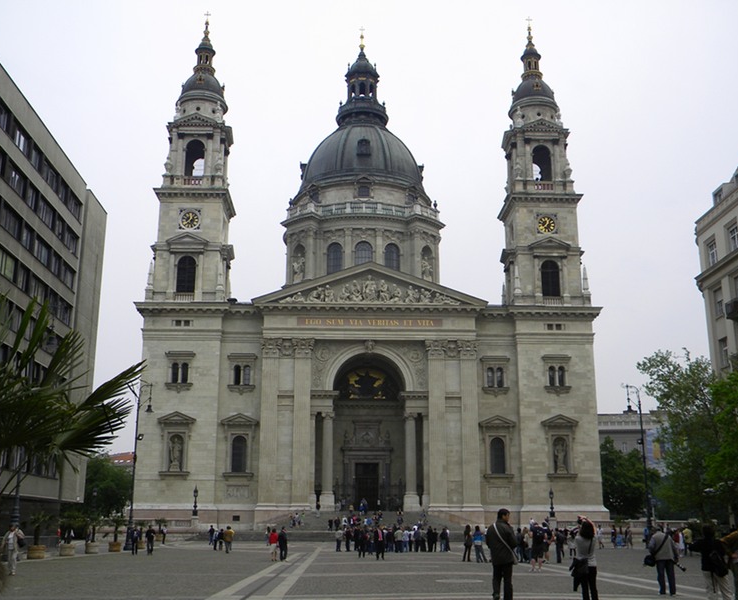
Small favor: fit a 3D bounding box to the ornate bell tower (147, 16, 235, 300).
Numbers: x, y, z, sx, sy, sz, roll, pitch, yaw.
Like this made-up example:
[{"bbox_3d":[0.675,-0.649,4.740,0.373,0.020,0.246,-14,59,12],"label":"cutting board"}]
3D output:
[{"bbox_3d":[-22.848,-19.666,112.490,9.698,44.100,9.698,1,-16,-2],"label":"ornate bell tower"}]

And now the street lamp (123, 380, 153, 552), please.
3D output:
[{"bbox_3d":[-15.073,10.703,54.649,1.240,11.020,0.750,1,-15,-2],"label":"street lamp"}]

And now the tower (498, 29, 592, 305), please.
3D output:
[{"bbox_3d":[23.078,-19.160,114.528,9.900,44.200,9.900,1,-15,-2],"label":"tower"}]

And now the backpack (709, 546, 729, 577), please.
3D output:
[{"bbox_3d":[7.077,5.290,16.800,0.360,0.520,0.250,-1,-16,-20],"label":"backpack"}]

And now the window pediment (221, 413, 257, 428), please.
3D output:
[{"bbox_3d":[-15.518,14.451,100.033,4.600,1.650,0.900,1,-15,-2],"label":"window pediment"}]

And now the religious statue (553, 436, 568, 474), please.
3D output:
[{"bbox_3d":[22.470,18.330,97.835,1.531,4.185,1.123,1,-16,-2],"label":"religious statue"}]

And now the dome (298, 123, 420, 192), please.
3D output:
[{"bbox_3d":[-1.171,-25.770,157.210,23.887,15.312,23.887,1,-16,-2],"label":"dome"}]

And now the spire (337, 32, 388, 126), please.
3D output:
[{"bbox_3d":[-1.126,-43.271,162.099,9.902,21.233,9.902,1,-16,-2],"label":"spire"}]

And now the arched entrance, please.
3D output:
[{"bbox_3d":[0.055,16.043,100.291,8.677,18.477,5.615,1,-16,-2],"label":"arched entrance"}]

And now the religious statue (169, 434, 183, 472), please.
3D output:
[{"bbox_3d":[-22.221,17.896,96.504,1.531,4.185,1.123,1,-16,-2],"label":"religious statue"}]

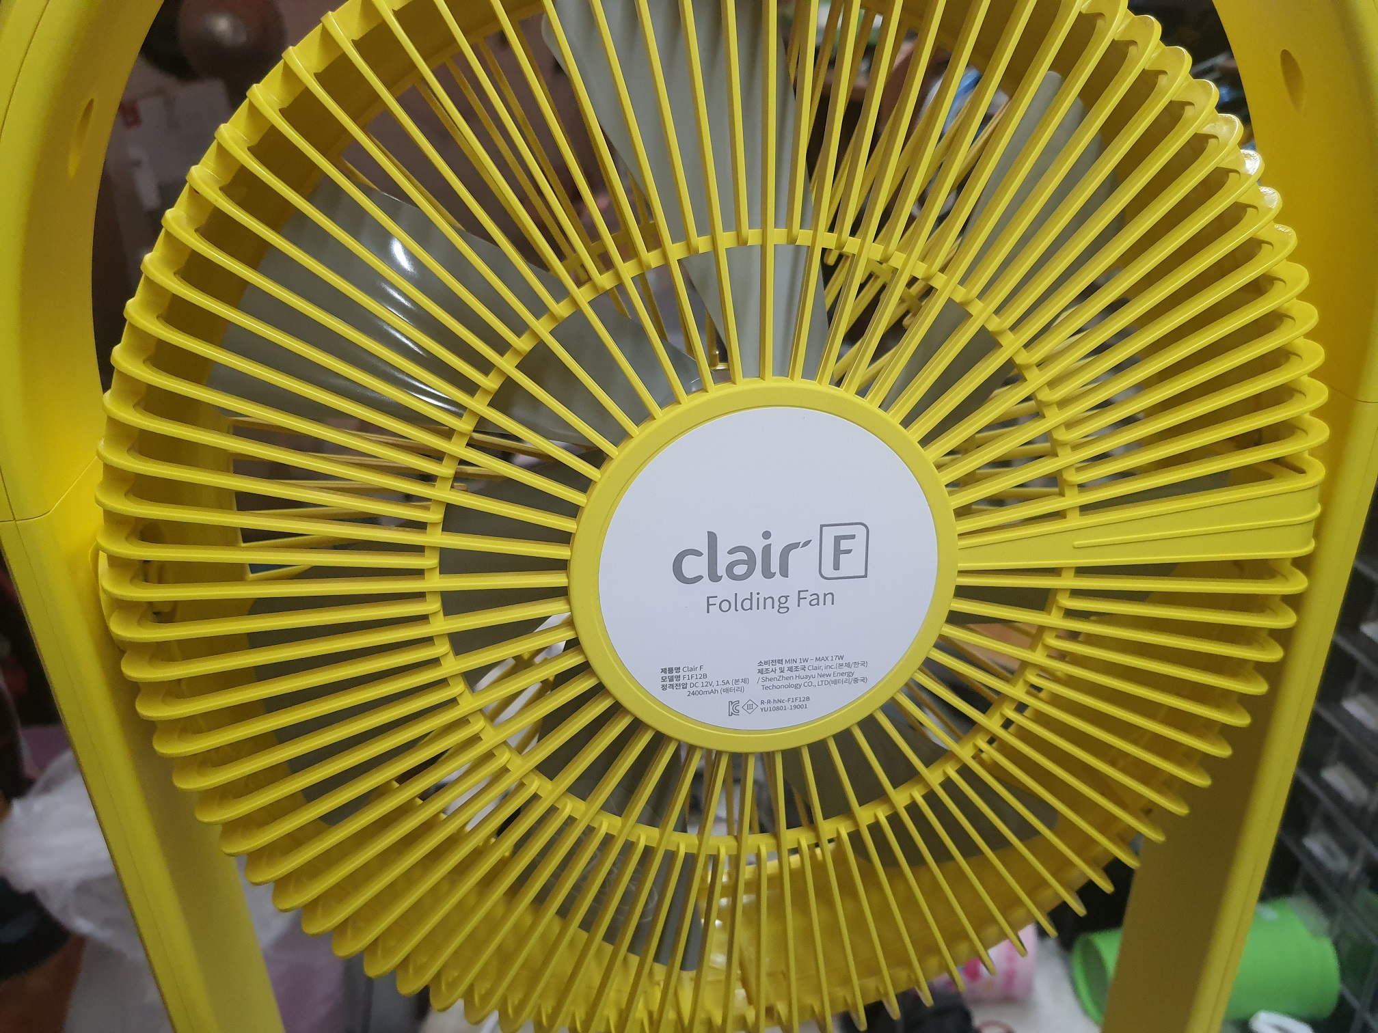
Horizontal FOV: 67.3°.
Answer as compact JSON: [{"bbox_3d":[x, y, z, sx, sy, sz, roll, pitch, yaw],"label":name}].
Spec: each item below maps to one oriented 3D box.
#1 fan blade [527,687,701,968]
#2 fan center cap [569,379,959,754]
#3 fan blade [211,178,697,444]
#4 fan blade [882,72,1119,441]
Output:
[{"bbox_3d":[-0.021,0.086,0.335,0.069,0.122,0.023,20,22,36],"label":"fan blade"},{"bbox_3d":[0.021,0.015,0.273,0.102,0.102,0.013,-3,19,-8],"label":"fan center cap"},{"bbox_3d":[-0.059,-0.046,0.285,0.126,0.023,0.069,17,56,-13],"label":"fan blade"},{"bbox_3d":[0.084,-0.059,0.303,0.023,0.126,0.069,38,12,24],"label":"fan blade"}]

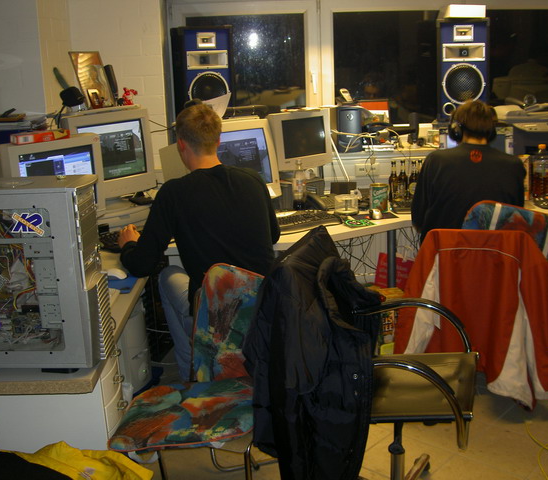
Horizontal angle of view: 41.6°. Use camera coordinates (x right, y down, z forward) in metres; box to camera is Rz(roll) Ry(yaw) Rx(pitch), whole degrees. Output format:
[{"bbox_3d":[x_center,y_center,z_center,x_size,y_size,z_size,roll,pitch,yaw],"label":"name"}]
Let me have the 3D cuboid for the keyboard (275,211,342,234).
[{"bbox_3d":[0.095,-0.080,3.584,0.460,0.040,0.180,-11,17,-31],"label":"keyboard"}]

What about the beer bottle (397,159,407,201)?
[{"bbox_3d":[0.719,-0.321,4.016,0.062,0.240,0.062,-2,14,0],"label":"beer bottle"}]

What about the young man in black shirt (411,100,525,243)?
[{"bbox_3d":[0.927,-0.012,3.584,0.530,1.320,0.720,0,15,7],"label":"young man in black shirt"}]

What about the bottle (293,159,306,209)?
[{"bbox_3d":[0.140,-0.306,4.017,0.080,0.290,0.080,-2,15,0],"label":"bottle"}]

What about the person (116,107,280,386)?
[{"bbox_3d":[-0.305,0.108,3.201,0.620,1.380,0.850,-6,15,-15],"label":"person"}]

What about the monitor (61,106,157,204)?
[{"bbox_3d":[-0.933,-0.426,3.708,0.445,0.430,0.440,-15,16,-40],"label":"monitor"}]

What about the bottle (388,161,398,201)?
[{"bbox_3d":[0.684,-0.333,4.125,0.065,0.250,0.065,-2,15,0],"label":"bottle"}]

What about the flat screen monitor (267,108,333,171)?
[{"bbox_3d":[0.068,-0.563,4.193,0.375,0.360,0.380,-12,13,-32],"label":"flat screen monitor"}]

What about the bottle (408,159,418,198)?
[{"bbox_3d":[0.779,-0.323,4.015,0.062,0.240,0.062,-2,14,0],"label":"bottle"}]

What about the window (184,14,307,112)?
[{"bbox_3d":[-0.187,-1.136,4.722,0.840,0.720,0.080,-4,15,-5],"label":"window"}]

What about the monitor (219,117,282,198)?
[{"bbox_3d":[-0.275,-0.343,3.515,0.440,0.450,0.440,-15,19,-40],"label":"monitor"}]

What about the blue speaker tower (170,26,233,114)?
[{"bbox_3d":[-0.434,-1.019,4.525,0.350,0.610,0.340,-7,16,-17],"label":"blue speaker tower"}]

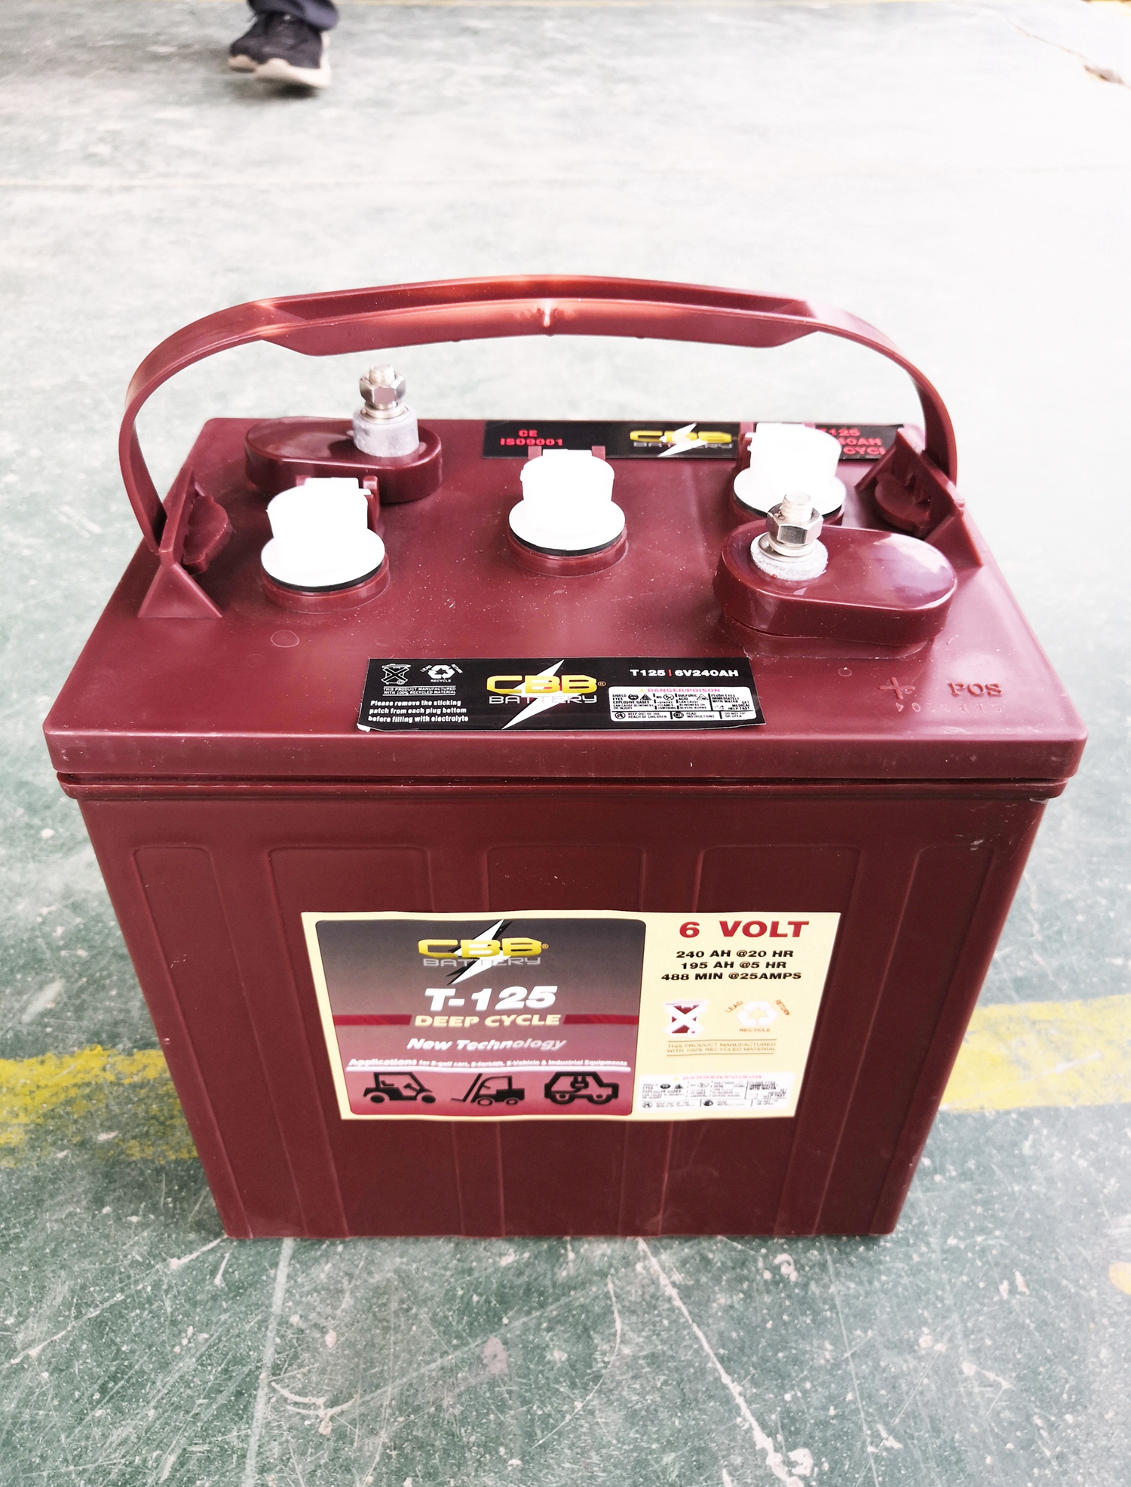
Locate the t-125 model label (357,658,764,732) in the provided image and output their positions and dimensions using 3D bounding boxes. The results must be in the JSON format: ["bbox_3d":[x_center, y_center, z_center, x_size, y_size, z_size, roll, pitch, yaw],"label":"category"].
[{"bbox_3d":[-0.001,-0.014,0.304,0.102,0.002,0.029,-1,40,-1],"label":"t-125 model label"}]

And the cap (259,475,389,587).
[{"bbox_3d":[-0.070,-0.060,0.337,0.035,0.019,0.036,0,40,0],"label":"cap"}]

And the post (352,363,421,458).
[{"bbox_3d":[-0.058,-0.107,0.378,0.021,0.025,0.021,0,40,0],"label":"post"}]

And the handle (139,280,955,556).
[{"bbox_3d":[-0.003,-0.092,0.333,0.240,0.075,0.023,-2,40,-3],"label":"handle"}]

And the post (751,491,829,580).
[{"bbox_3d":[0.062,-0.058,0.321,0.021,0.021,0.021,0,40,0],"label":"post"}]

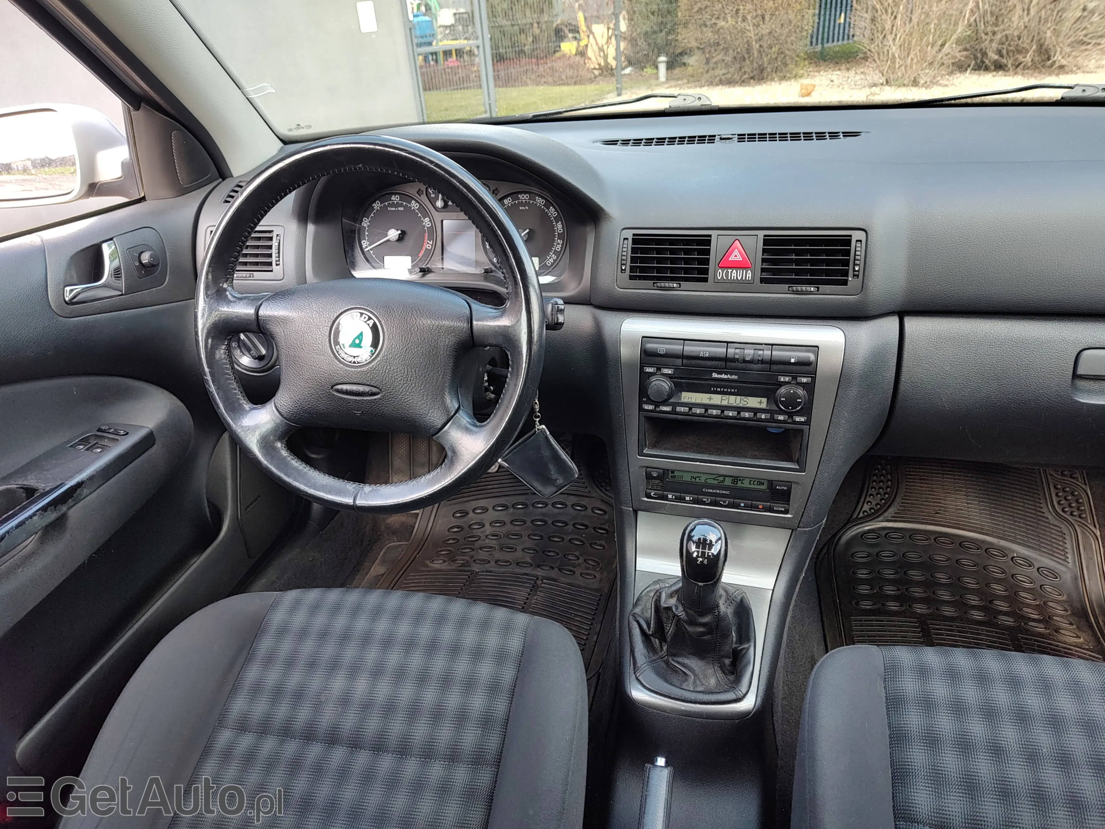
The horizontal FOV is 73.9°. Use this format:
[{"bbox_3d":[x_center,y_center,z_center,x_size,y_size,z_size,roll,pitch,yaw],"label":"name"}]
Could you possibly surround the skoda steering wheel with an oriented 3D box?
[{"bbox_3d":[-0.187,-0.087,0.776,0.380,0.380,0.100,2,11,12],"label":"skoda steering wheel"}]

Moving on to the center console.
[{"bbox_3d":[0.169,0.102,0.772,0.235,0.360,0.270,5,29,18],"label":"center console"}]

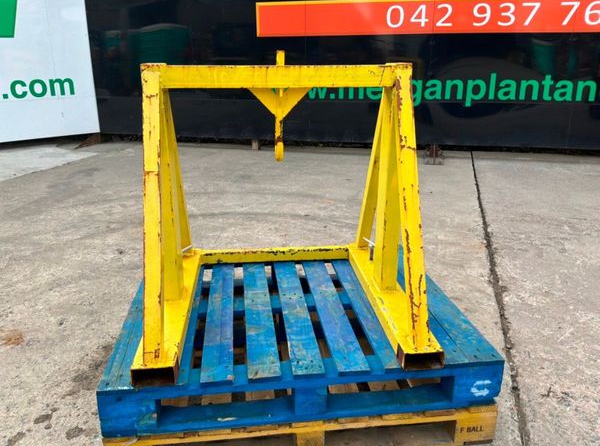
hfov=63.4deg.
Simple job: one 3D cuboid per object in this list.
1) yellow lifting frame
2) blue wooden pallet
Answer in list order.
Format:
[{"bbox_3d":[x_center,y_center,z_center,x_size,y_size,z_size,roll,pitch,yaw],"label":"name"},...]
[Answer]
[{"bbox_3d":[-0.062,-0.119,1.677,0.906,0.896,0.890,-2,19,-6],"label":"yellow lifting frame"},{"bbox_3d":[-0.032,0.360,1.911,1.200,0.161,1.000,-2,19,-7],"label":"blue wooden pallet"}]

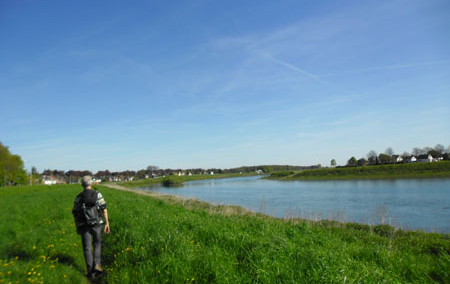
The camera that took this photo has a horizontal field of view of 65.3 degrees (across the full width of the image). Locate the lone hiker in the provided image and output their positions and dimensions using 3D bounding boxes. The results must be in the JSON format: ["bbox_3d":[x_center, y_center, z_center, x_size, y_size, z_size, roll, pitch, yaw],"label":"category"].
[{"bbox_3d":[-2.357,1.478,6.200,0.650,1.740,0.600,-1,-5,-17],"label":"lone hiker"}]

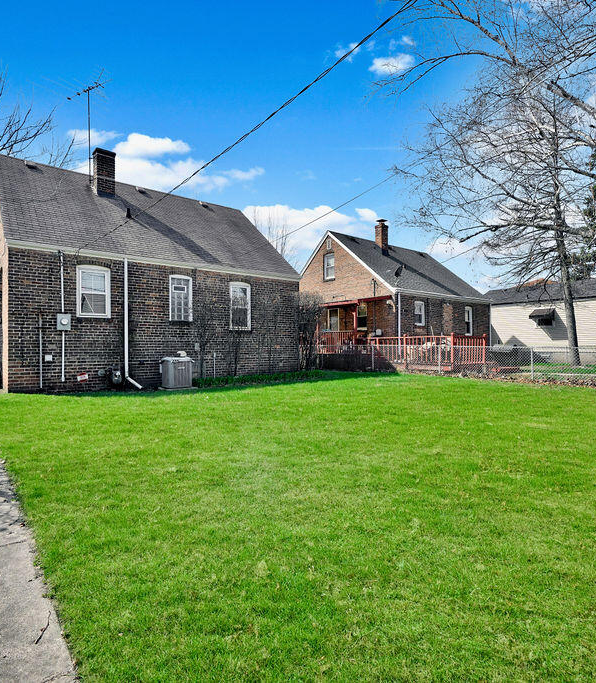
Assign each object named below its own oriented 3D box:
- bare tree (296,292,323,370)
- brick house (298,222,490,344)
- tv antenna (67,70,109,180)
[{"bbox_3d":[0.360,-0.276,13.602,1.100,2.700,1.100,0,0,0],"label":"bare tree"},{"bbox_3d":[4.326,-2.373,20.871,7.500,7.000,8.100,0,0,-37],"label":"brick house"},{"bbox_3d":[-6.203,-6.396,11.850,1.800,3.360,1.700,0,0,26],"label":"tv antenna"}]

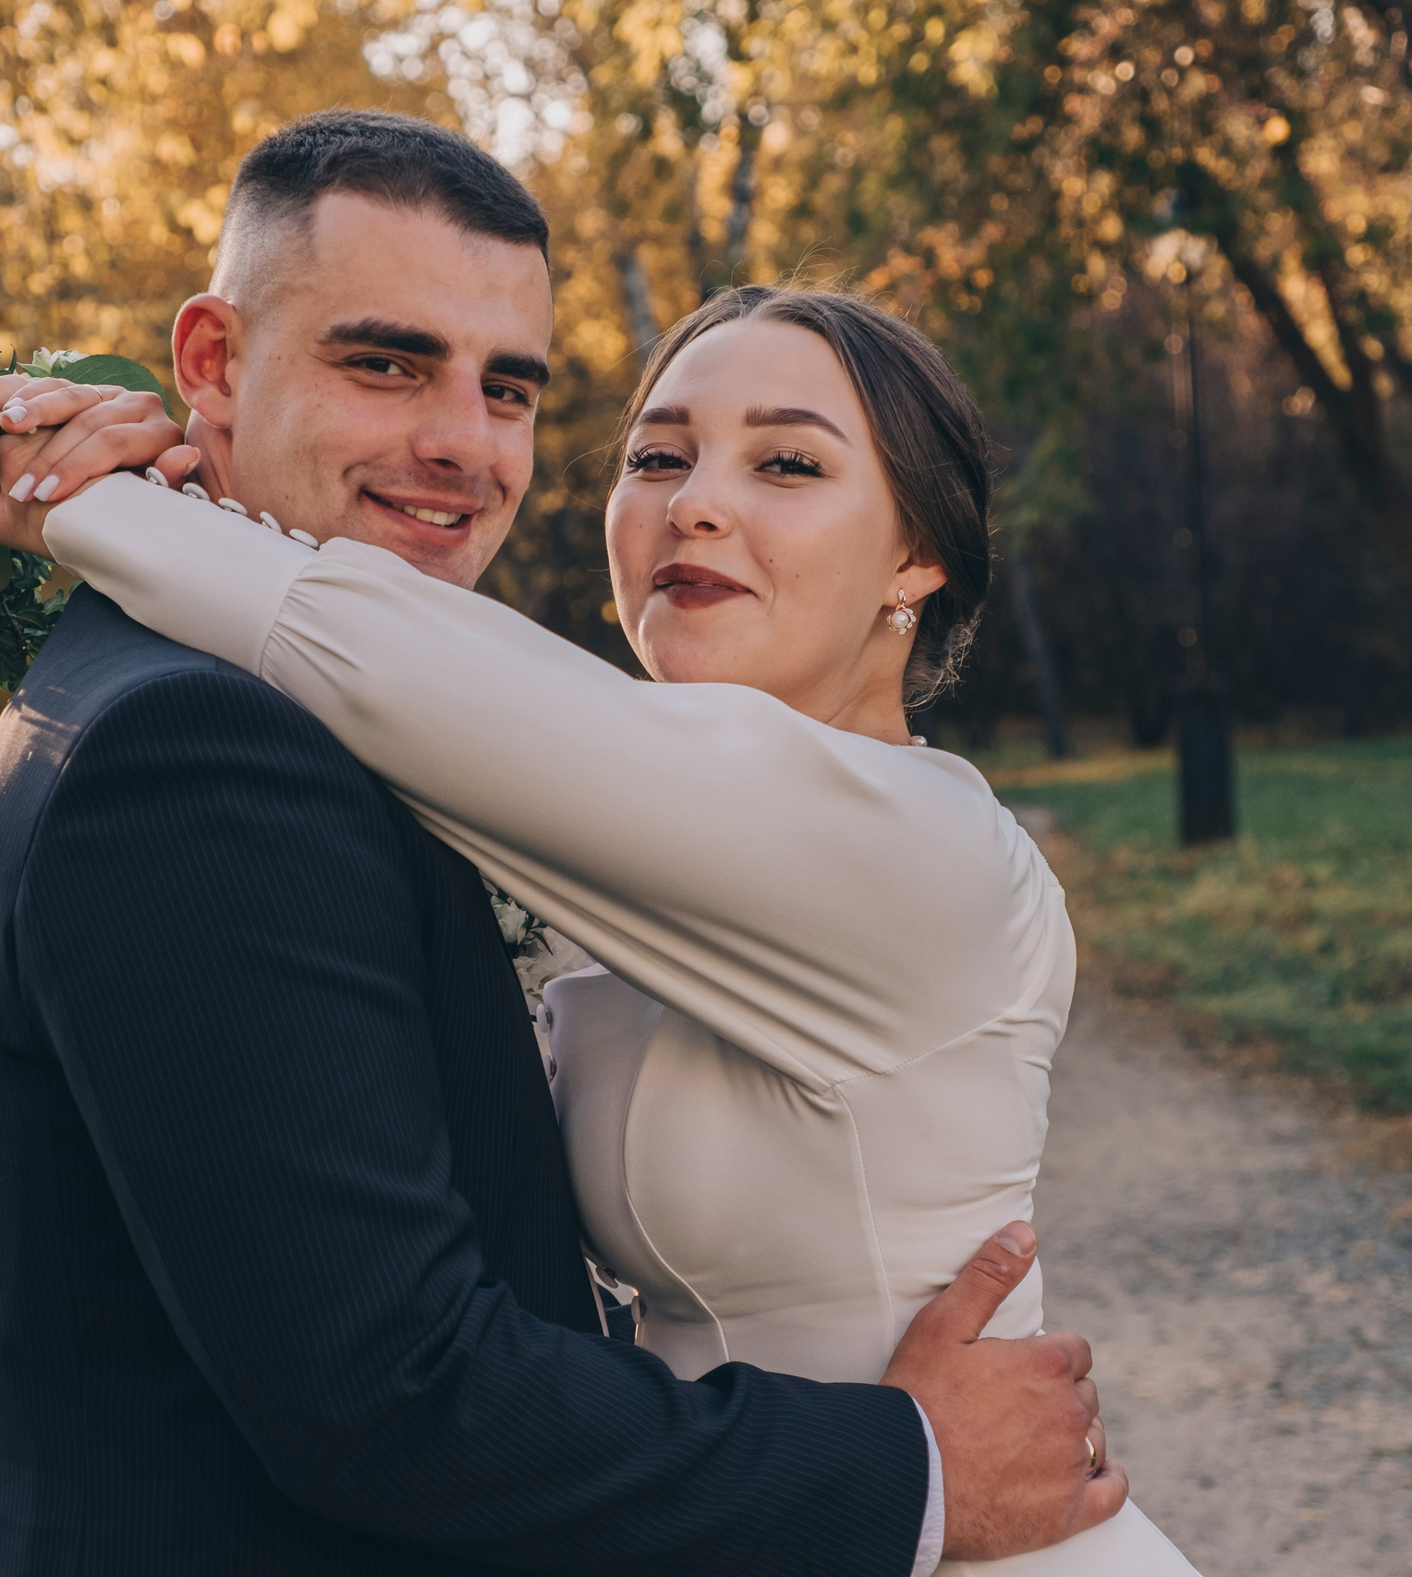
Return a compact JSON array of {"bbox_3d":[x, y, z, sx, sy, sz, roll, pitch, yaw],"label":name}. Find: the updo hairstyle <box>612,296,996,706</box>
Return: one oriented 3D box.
[{"bbox_3d":[0.051,-0.136,2.050,0.170,0.200,0.210,0,-11,29],"label":"updo hairstyle"}]

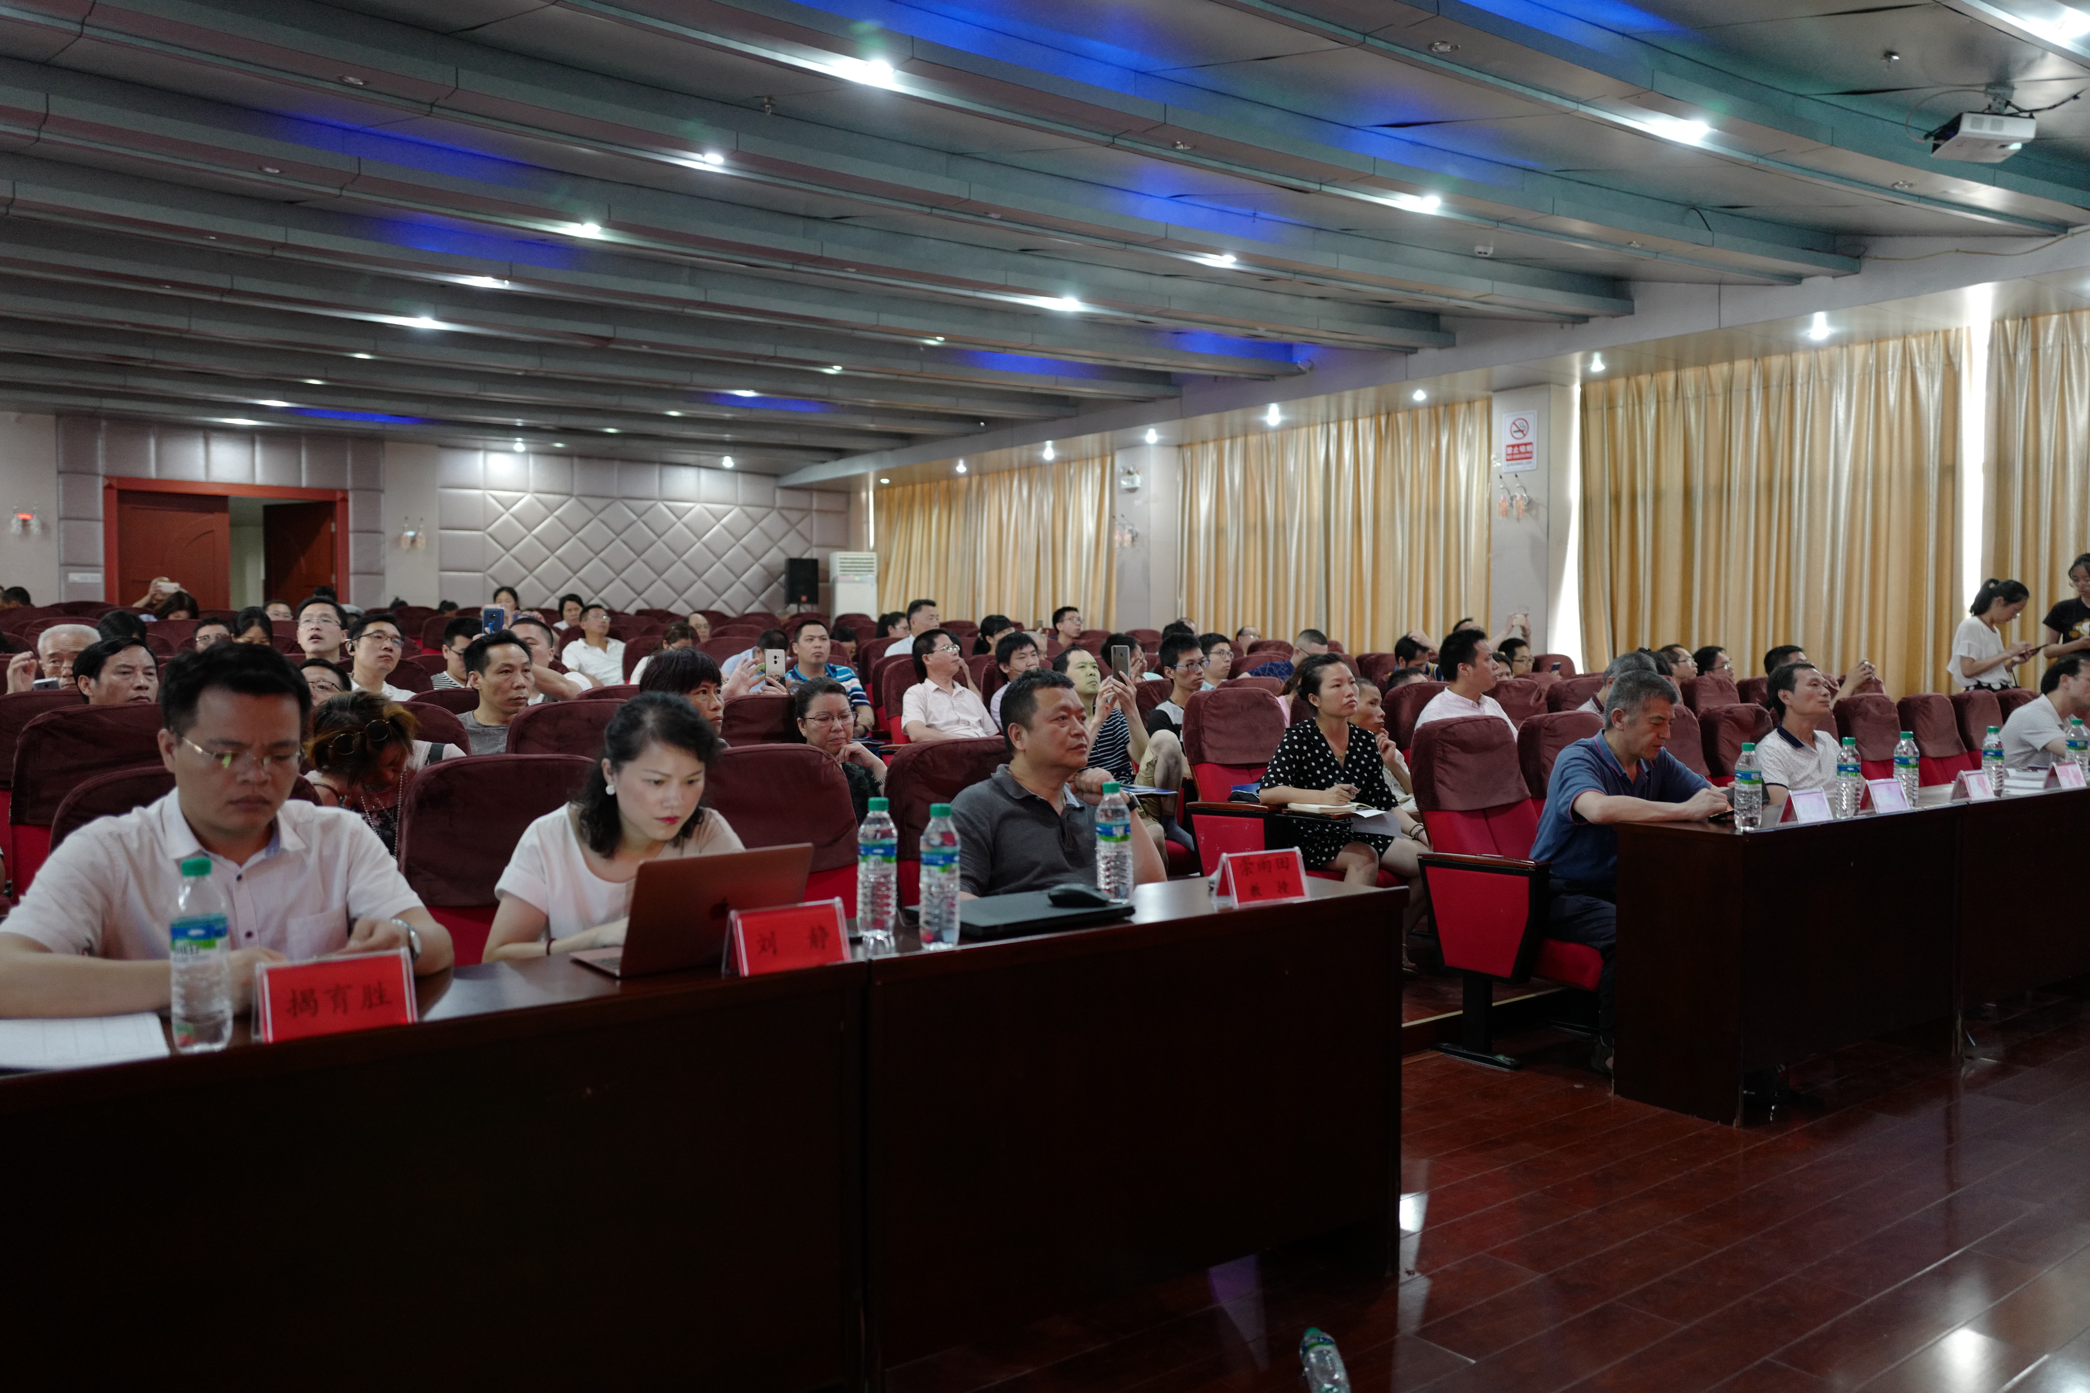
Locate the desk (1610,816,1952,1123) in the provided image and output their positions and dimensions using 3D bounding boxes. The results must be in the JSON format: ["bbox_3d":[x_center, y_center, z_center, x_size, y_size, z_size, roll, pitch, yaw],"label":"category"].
[{"bbox_3d":[2.137,0.704,4.617,1.205,0.755,0.380,-1,2,-37],"label":"desk"}]

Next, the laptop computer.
[{"bbox_3d":[-0.538,0.317,2.473,0.281,0.190,0.276,-1,3,-38],"label":"laptop computer"}]

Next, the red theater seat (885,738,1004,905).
[{"bbox_3d":[-0.061,0.618,3.878,0.586,1.020,0.656,-1,2,-39],"label":"red theater seat"}]

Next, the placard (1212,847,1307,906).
[{"bbox_3d":[0.409,0.340,3.062,0.180,0.091,0.067,-1,2,-33],"label":"placard"}]

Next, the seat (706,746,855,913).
[{"bbox_3d":[-0.479,0.633,3.547,0.577,1.022,0.634,-1,3,-38],"label":"seat"}]

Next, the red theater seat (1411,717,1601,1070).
[{"bbox_3d":[1.553,0.587,5.079,0.577,1.022,0.715,-1,3,-38],"label":"red theater seat"}]

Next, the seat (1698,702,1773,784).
[{"bbox_3d":[2.756,0.538,5.962,0.550,1.000,0.660,-1,2,-37],"label":"seat"}]

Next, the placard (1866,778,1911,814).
[{"bbox_3d":[2.483,0.294,4.809,0.180,0.091,0.067,-1,2,-34],"label":"placard"}]

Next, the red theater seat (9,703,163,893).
[{"bbox_3d":[-1.873,0.547,3.460,0.577,1.022,0.634,-1,3,-38],"label":"red theater seat"}]

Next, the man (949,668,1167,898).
[{"bbox_3d":[0.133,0.538,3.706,0.572,1.201,0.756,-1,3,-38],"label":"man"}]

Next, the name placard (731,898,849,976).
[{"bbox_3d":[-0.383,0.357,2.424,0.180,0.091,0.067,-1,2,-39],"label":"name placard"}]

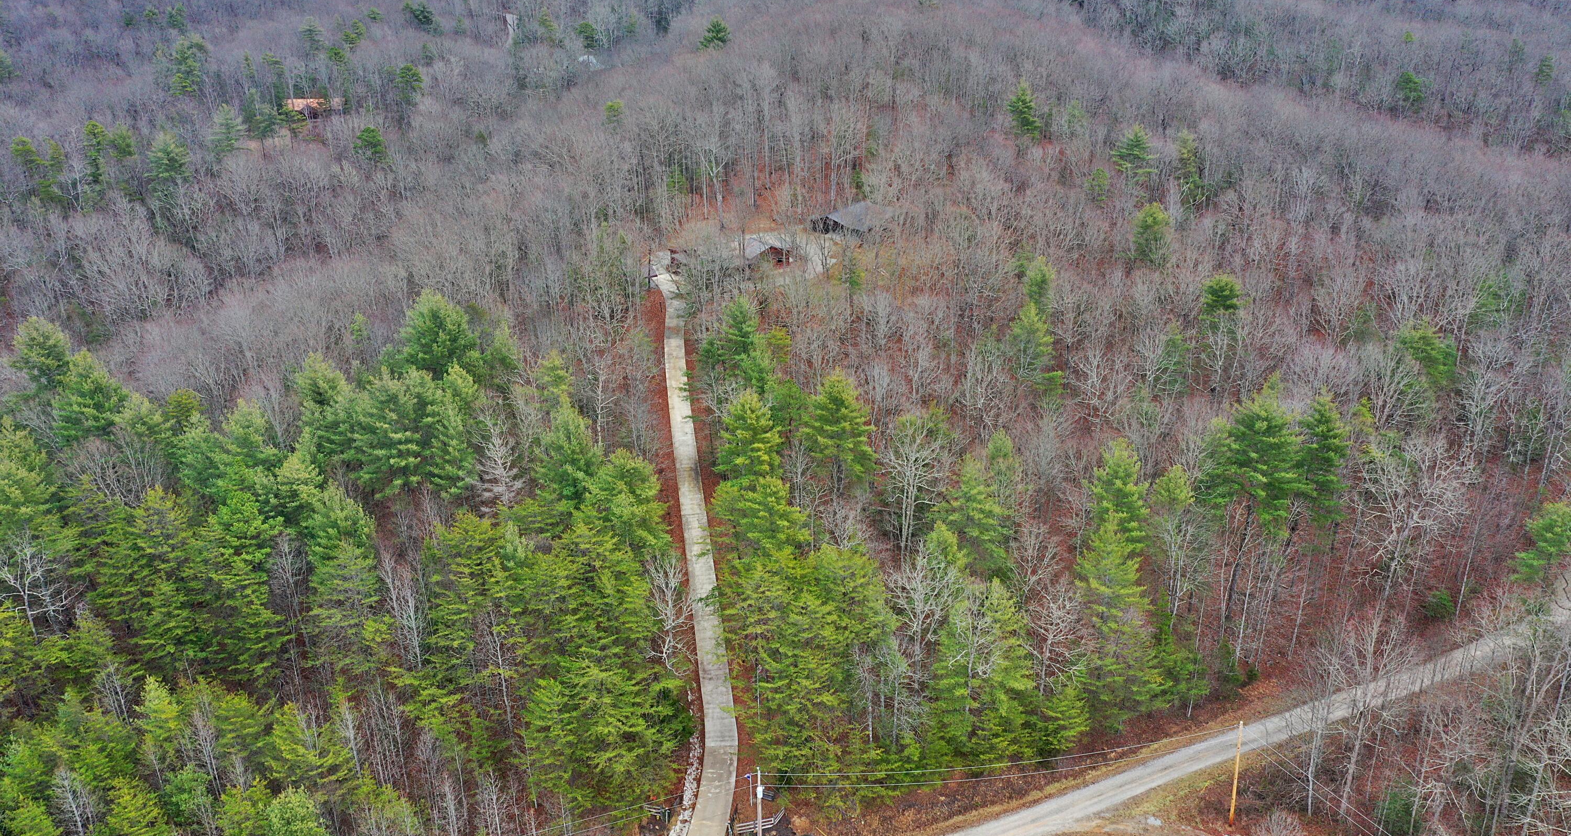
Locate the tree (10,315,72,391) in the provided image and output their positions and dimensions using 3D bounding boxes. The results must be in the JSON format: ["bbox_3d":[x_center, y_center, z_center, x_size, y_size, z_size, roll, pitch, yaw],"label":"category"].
[{"bbox_3d":[-101.000,-5.000,168.670,8.000,19.000,8.000,-1,23,0],"label":"tree"}]

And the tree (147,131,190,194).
[{"bbox_3d":[-165.310,-67.900,328.600,10.800,18.500,10.800,-11,25,-24],"label":"tree"}]

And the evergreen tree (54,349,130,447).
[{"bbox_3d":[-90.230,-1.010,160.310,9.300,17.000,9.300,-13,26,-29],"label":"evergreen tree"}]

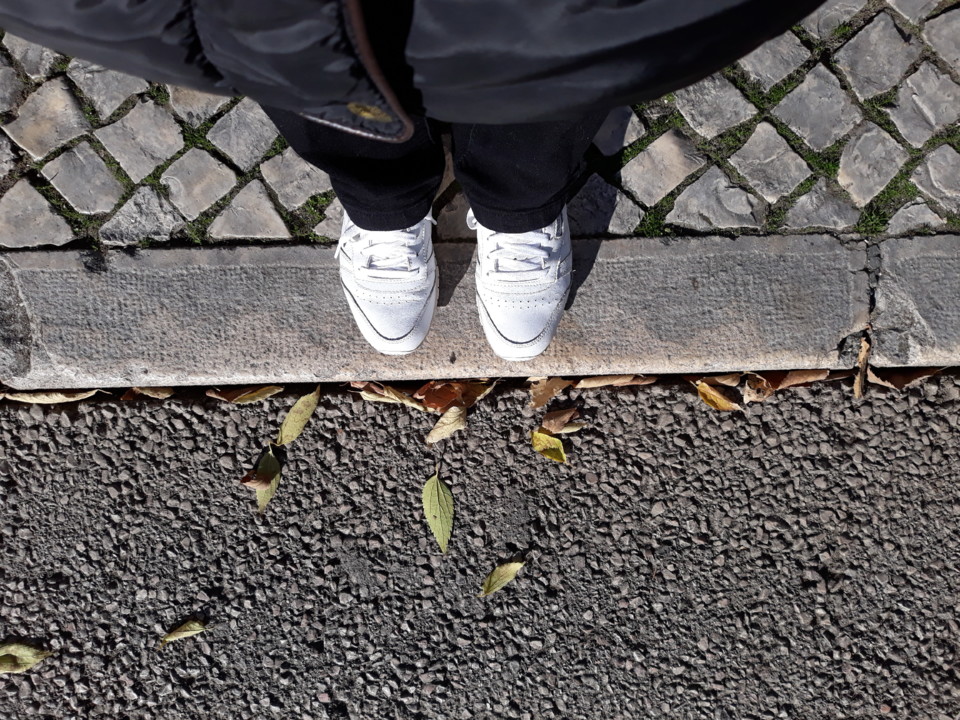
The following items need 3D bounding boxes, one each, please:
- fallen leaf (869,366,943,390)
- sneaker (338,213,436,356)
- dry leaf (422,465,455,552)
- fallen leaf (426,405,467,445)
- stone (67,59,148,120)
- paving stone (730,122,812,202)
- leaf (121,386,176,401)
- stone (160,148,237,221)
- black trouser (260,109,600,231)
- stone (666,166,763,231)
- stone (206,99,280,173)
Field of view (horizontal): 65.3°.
[{"bbox_3d":[0.539,0.024,0.951,0.098,0.035,0.030,-1,87,-1],"label":"fallen leaf"},{"bbox_3d":[-0.100,-0.146,0.778,0.103,0.105,0.275,-3,86,-1],"label":"sneaker"},{"bbox_3d":[-0.051,0.191,0.956,0.040,0.010,0.107,-8,82,-3],"label":"dry leaf"},{"bbox_3d":[-0.042,0.081,0.939,0.062,0.016,0.030,-45,89,-3],"label":"fallen leaf"},{"bbox_3d":[-0.481,-0.359,0.992,0.072,0.060,0.093,-36,84,-6],"label":"stone"},{"bbox_3d":[0.383,-0.255,1.009,0.099,0.062,0.083,45,85,1],"label":"paving stone"},{"bbox_3d":[-0.395,0.038,0.892,0.065,0.018,0.019,-1,86,-1],"label":"leaf"},{"bbox_3d":[-0.357,-0.221,0.975,0.078,0.060,0.072,-42,85,-7],"label":"stone"},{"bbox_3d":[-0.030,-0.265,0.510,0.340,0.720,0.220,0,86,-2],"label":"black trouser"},{"bbox_3d":[0.298,-0.203,0.989,0.125,0.060,0.085,-1,81,-2],"label":"stone"},{"bbox_3d":[-0.297,-0.287,0.984,0.068,0.062,0.078,41,85,1],"label":"stone"}]

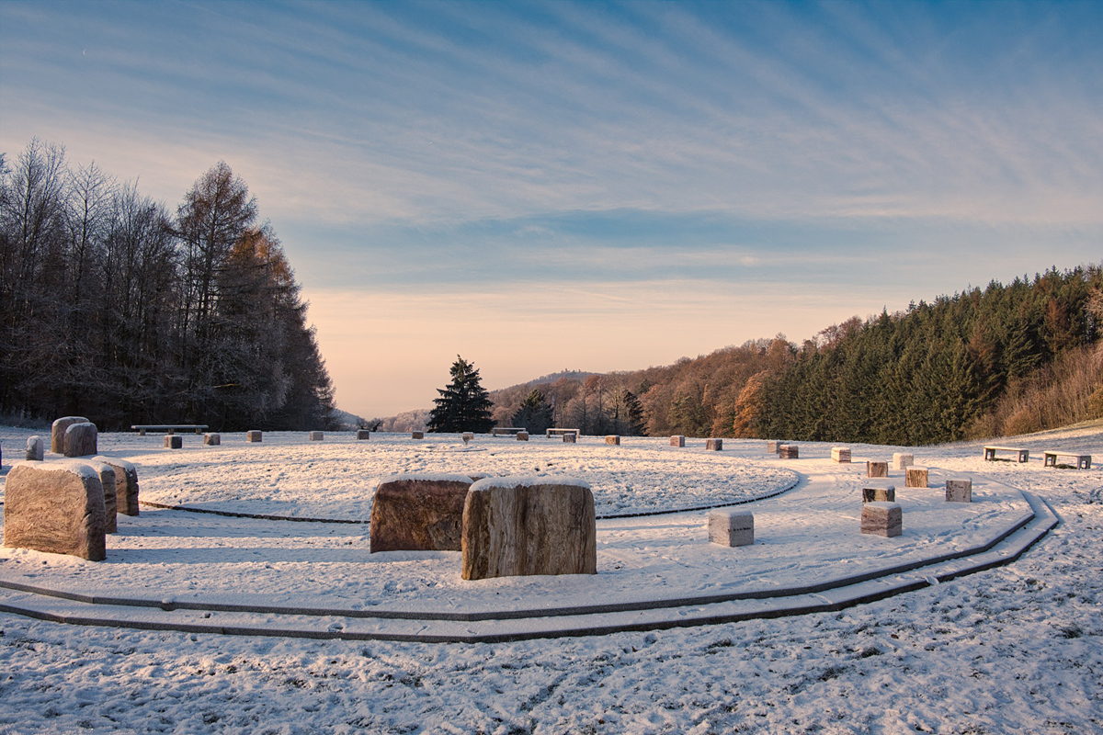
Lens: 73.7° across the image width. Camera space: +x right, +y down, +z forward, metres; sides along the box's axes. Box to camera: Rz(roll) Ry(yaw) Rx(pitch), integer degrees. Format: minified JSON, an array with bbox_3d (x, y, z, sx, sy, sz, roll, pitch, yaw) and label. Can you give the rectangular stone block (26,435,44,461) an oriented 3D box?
[{"bbox_3d":[-14.047,2.208,20.021,0.280,0.670,0.280,1,-2,0],"label":"rectangular stone block"}]

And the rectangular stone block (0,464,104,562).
[{"bbox_3d":[-5.937,1.670,8.776,1.520,1.030,0.260,0,-3,24],"label":"rectangular stone block"}]

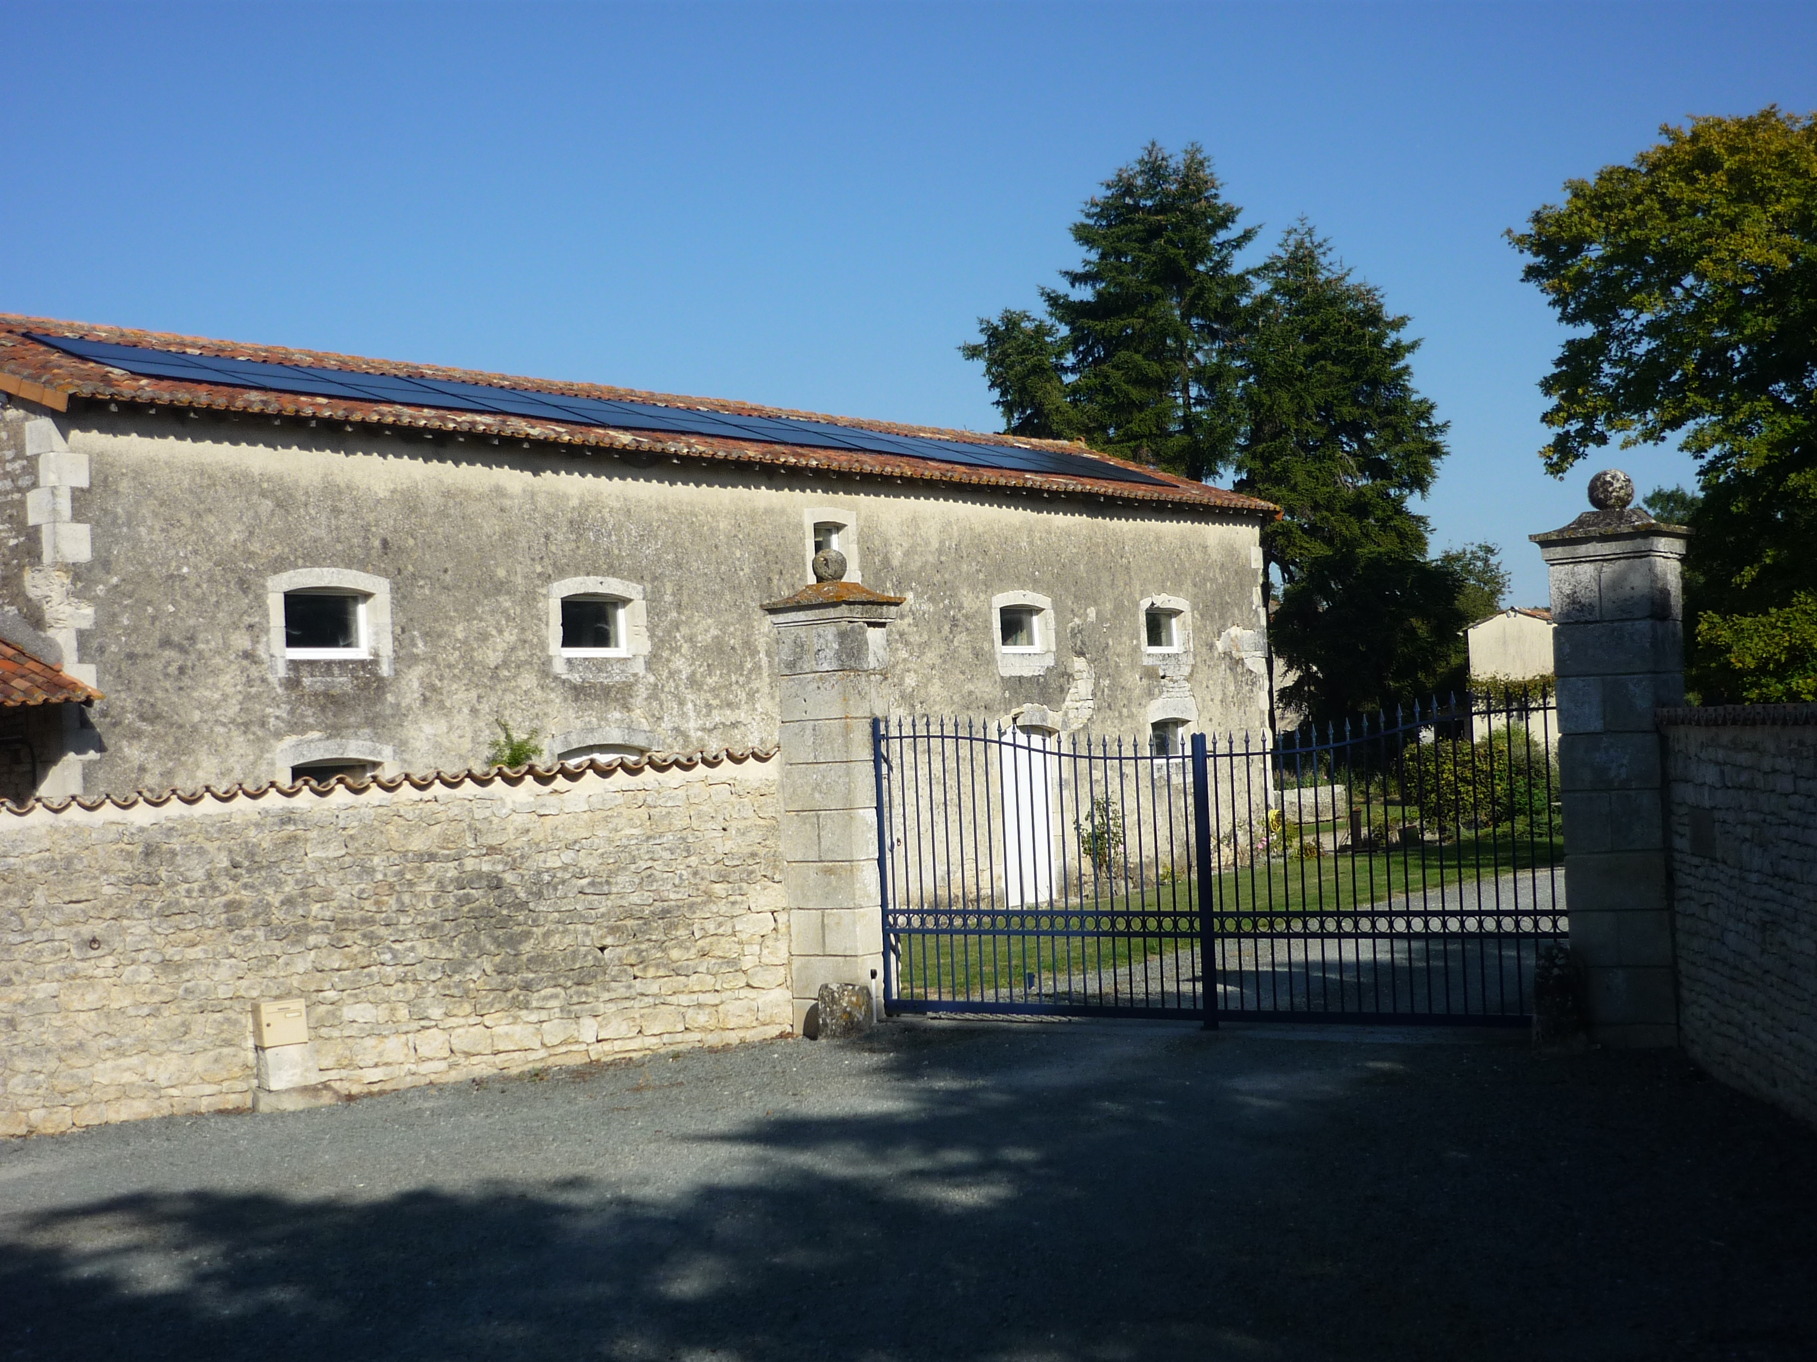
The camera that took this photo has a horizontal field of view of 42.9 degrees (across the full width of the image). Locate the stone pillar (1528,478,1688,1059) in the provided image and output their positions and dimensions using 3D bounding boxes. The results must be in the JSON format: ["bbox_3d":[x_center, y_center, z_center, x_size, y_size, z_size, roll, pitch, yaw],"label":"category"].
[{"bbox_3d":[4.116,0.415,13.263,0.716,3.275,0.716,-4,-2,34],"label":"stone pillar"}]

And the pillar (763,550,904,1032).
[{"bbox_3d":[-0.480,0.751,16.284,0.747,3.365,0.747,-4,-2,33],"label":"pillar"}]

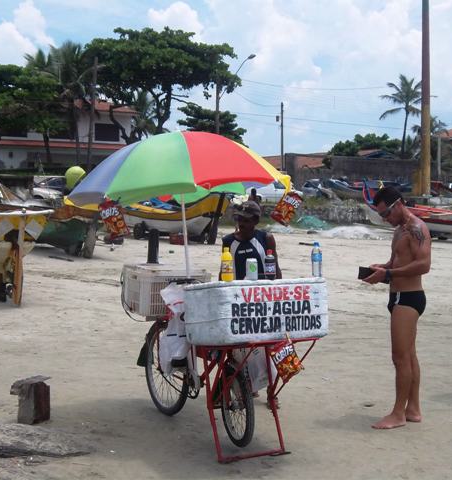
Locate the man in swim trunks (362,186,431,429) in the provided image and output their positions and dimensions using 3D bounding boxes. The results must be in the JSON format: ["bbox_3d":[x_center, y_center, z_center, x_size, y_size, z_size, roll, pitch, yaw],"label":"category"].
[{"bbox_3d":[1.180,0.455,6.074,0.460,1.660,0.430,-1,3,-21],"label":"man in swim trunks"}]

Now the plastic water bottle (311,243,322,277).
[{"bbox_3d":[0.557,0.120,5.350,0.067,0.212,0.067,0,3,0],"label":"plastic water bottle"}]

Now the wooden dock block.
[{"bbox_3d":[-1.388,1.138,6.200,0.170,0.310,0.250,1,2,32],"label":"wooden dock block"}]

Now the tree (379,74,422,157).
[{"bbox_3d":[15.751,-8.760,75.000,5.000,11.000,5.000,0,3,0],"label":"tree"}]

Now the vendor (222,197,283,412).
[{"bbox_3d":[0.205,0.457,6.745,0.500,1.600,0.340,0,2,9],"label":"vendor"}]

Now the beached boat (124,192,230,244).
[{"bbox_3d":[-2.000,-0.714,27.000,1.900,1.650,6.200,-2,4,-35],"label":"beached boat"}]

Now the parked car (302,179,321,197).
[{"bbox_3d":[6.797,-3.889,66.000,1.650,1.450,3.900,0,2,15],"label":"parked car"}]

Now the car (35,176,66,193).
[{"bbox_3d":[-12.016,-3.526,59.500,4.100,1.430,1.650,0,2,-2],"label":"car"}]

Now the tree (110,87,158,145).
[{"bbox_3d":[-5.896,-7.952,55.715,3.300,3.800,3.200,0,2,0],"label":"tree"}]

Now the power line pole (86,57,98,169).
[{"bbox_3d":[-8.386,-7.557,54.731,0.300,8.200,0.300,3,2,0],"label":"power line pole"}]

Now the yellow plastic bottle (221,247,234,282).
[{"bbox_3d":[0.009,0.141,5.010,0.070,0.200,0.070,0,2,-12],"label":"yellow plastic bottle"}]

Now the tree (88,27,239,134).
[{"bbox_3d":[-4.603,-9.832,64.000,11.000,11.600,9.500,0,2,0],"label":"tree"}]

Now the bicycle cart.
[{"bbox_3d":[-0.149,0.745,5.855,0.720,1.100,1.850,-1,3,-29],"label":"bicycle cart"}]

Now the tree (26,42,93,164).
[{"bbox_3d":[-13.062,-10.521,69.000,5.400,10.200,5.200,0,2,0],"label":"tree"}]

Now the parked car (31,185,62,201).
[{"bbox_3d":[-11.994,-3.209,55.000,4.100,1.450,1.680,1,2,20],"label":"parked car"}]

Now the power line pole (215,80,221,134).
[{"bbox_3d":[-0.616,-7.431,63.000,0.300,9.400,0.300,0,3,0],"label":"power line pole"}]

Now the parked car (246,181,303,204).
[{"bbox_3d":[3.050,-3.214,57.000,4.100,1.470,1.650,-2,4,-37],"label":"parked car"}]

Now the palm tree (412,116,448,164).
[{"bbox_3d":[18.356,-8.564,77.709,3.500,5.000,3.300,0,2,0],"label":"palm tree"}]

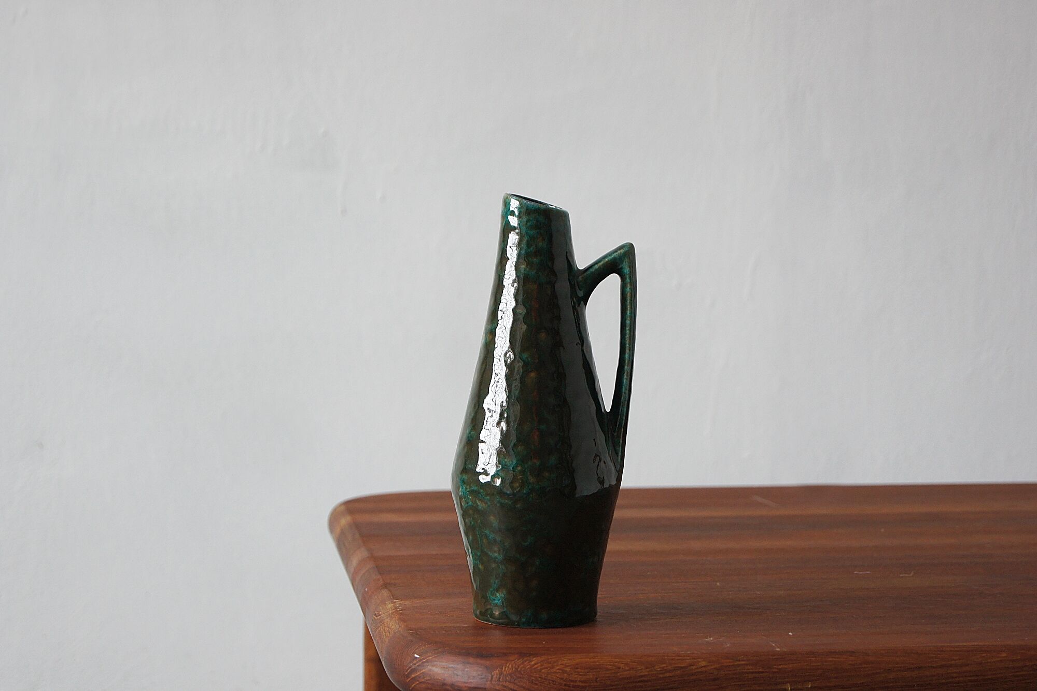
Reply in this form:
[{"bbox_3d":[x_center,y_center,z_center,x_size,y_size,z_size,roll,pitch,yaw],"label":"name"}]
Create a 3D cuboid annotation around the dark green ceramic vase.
[{"bbox_3d":[0.013,0.032,1.224,0.096,0.220,0.089,1,4,8],"label":"dark green ceramic vase"}]

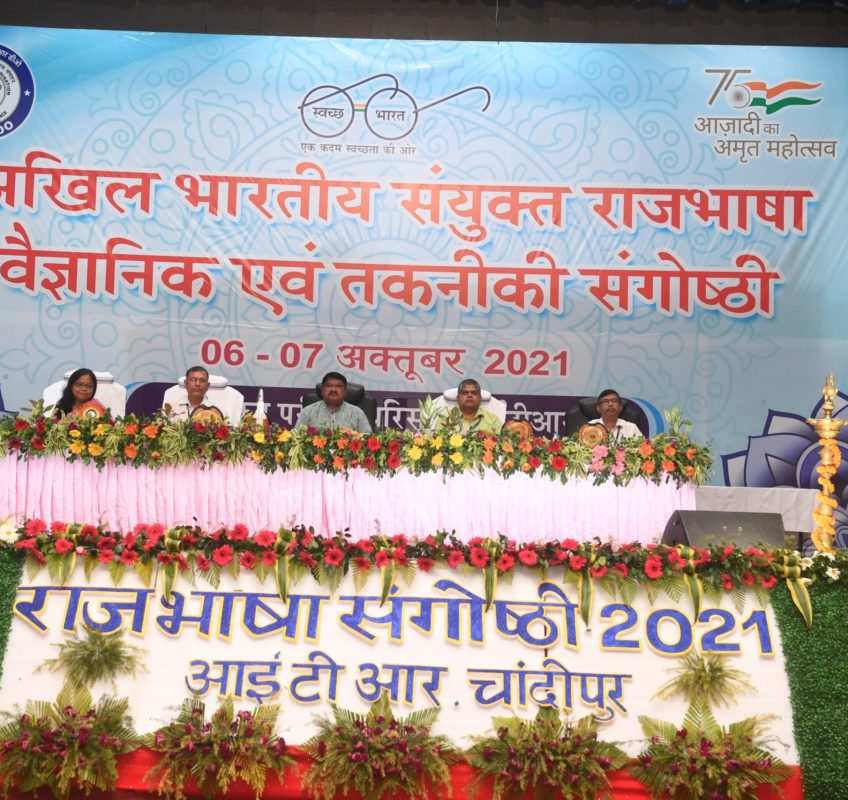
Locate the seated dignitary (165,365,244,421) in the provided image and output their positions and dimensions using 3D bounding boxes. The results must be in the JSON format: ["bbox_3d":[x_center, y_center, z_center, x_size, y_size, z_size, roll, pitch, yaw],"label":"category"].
[{"bbox_3d":[-1.683,0.402,9.610,0.560,1.340,0.780,2,-6,0],"label":"seated dignitary"}]

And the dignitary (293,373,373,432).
[{"bbox_3d":[-0.680,0.434,9.610,0.560,1.330,0.780,2,-6,0],"label":"dignitary"}]

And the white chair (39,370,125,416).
[{"bbox_3d":[-2.564,0.384,9.760,0.660,1.250,0.720,2,-6,0],"label":"white chair"}]

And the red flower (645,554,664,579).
[{"bbox_3d":[1.236,0.888,7.150,0.110,0.135,0.070,2,-6,0],"label":"red flower"}]

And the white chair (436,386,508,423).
[{"bbox_3d":[0.332,0.504,9.756,0.660,1.250,0.720,2,-6,0],"label":"white chair"}]

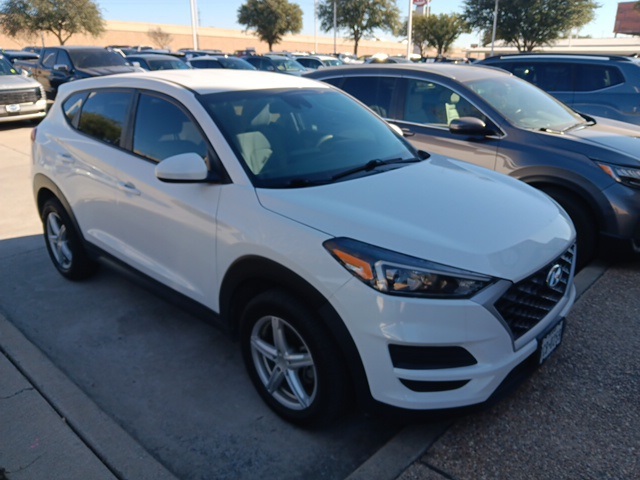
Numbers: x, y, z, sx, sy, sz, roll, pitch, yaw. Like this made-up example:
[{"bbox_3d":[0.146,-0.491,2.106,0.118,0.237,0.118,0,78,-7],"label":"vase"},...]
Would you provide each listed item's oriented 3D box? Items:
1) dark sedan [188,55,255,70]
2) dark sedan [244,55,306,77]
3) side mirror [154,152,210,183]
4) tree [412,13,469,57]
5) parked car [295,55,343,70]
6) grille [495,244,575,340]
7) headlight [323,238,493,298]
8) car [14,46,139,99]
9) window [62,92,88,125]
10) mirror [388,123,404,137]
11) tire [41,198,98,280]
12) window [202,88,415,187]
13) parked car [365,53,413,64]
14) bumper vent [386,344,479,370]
[{"bbox_3d":[-3.684,-6.144,18.142,4.750,1.460,1.840,17,26,40],"label":"dark sedan"},{"bbox_3d":[-1.794,-6.833,20.003,4.650,1.500,1.840,17,26,40],"label":"dark sedan"},{"bbox_3d":[-0.676,-0.350,2.364,0.150,0.160,0.230,16,25,39],"label":"side mirror"},{"bbox_3d":[12.039,-20.245,48.993,5.400,5.331,5.400,0,20,0],"label":"tree"},{"bbox_3d":[0.240,-8.550,24.500,4.600,1.680,1.880,16,25,39],"label":"parked car"},{"bbox_3d":[1.054,0.215,2.265,0.150,0.310,0.860,16,25,39],"label":"grille"},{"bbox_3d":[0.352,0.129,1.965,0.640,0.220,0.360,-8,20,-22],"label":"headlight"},{"bbox_3d":[-7.500,-5.150,15.300,5.850,1.950,2.120,16,25,39],"label":"car"},{"bbox_3d":[-1.931,-1.045,3.773,0.460,0.250,0.060,16,4,43],"label":"window"},{"bbox_3d":[0.600,-0.811,3.701,0.150,0.160,0.230,16,25,39],"label":"mirror"},{"bbox_3d":[-2.106,-0.005,4.065,0.690,0.690,0.225,16,25,39],"label":"tire"},{"bbox_3d":[0.024,-0.673,2.923,1.410,0.140,0.830,-19,59,-44],"label":"window"},{"bbox_3d":[3.766,-9.084,25.623,4.650,1.500,1.840,17,26,40],"label":"parked car"},{"bbox_3d":[0.439,0.451,1.866,0.345,0.110,0.075,-2,19,-6],"label":"bumper vent"}]

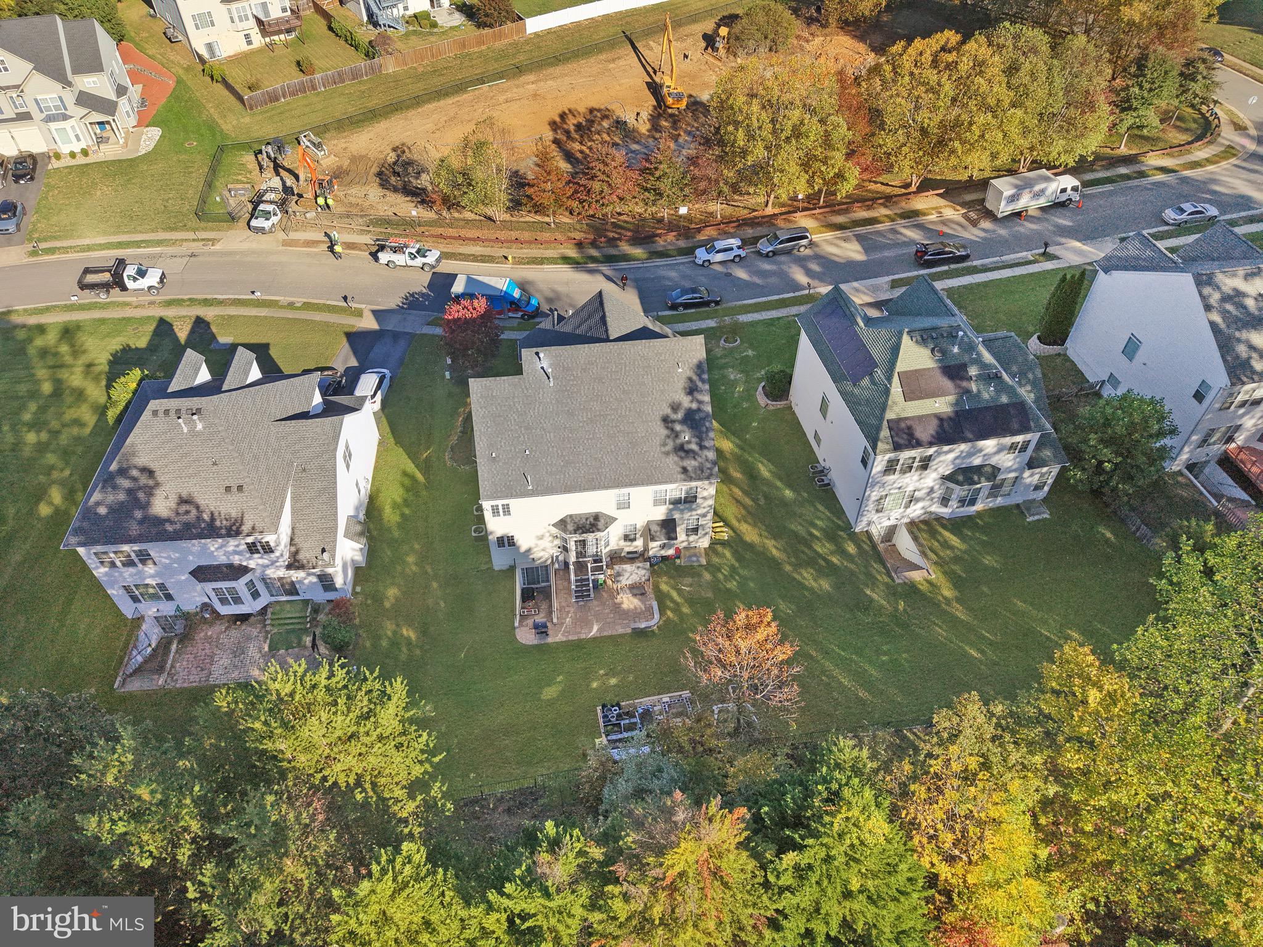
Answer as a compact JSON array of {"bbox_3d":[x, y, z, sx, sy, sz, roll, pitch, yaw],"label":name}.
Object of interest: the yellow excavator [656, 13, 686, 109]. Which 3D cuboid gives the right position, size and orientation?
[{"bbox_3d":[4.410,-49.655,105.126,3.100,8.200,11.000,-7,46,-7],"label":"yellow excavator"}]

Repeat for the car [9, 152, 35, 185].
[{"bbox_3d":[-60.595,-30.399,87.232,1.850,1.500,4.800,-11,47,-10],"label":"car"}]

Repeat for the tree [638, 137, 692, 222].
[{"bbox_3d":[3.342,-27.193,81.613,5.000,8.340,5.000,0,46,0],"label":"tree"}]

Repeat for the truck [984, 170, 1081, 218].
[{"bbox_3d":[37.422,-26.033,81.561,7.954,3.200,2.400,-13,47,-4],"label":"truck"}]

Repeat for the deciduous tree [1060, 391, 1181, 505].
[{"bbox_3d":[29.820,-1.483,53.454,5.900,7.700,5.900,0,46,0],"label":"deciduous tree"}]

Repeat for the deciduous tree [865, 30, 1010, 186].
[{"bbox_3d":[28.343,-33.000,82.277,12.500,13.800,12.500,0,47,0],"label":"deciduous tree"}]

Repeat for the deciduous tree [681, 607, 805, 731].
[{"bbox_3d":[5.933,11.426,46.370,6.200,9.800,6.200,0,47,0],"label":"deciduous tree"}]

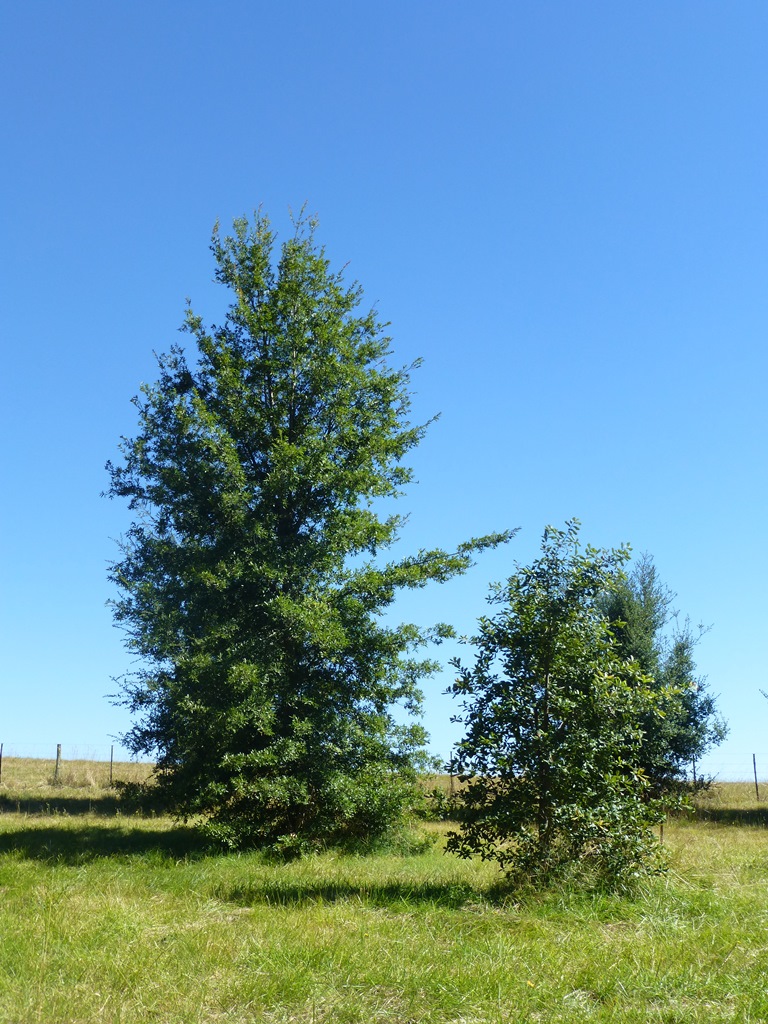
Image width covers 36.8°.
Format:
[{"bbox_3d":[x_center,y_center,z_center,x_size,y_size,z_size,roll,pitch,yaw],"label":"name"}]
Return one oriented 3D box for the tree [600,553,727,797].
[{"bbox_3d":[5.280,3.203,22.352,2.710,4.920,2.710,0,-13,0],"label":"tree"}]

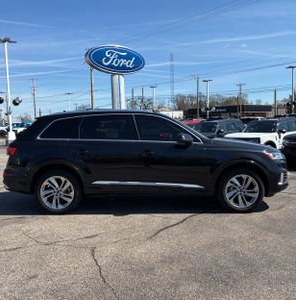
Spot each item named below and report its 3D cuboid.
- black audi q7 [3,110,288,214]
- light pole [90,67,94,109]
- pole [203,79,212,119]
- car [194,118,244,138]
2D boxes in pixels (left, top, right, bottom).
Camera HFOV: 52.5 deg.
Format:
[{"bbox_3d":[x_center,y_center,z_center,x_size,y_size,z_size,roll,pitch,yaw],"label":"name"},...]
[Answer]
[{"bbox_3d":[-0.052,0.097,5.815,5.060,1.740,1.990,-1,4,1],"label":"black audi q7"},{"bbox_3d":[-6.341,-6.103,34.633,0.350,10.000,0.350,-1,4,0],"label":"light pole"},{"bbox_3d":[9.123,-6.474,45.655,1.600,8.600,0.500,-1,4,0],"label":"pole"},{"bbox_3d":[3.787,-0.814,17.091,4.600,1.750,1.900,-5,6,-42],"label":"car"}]

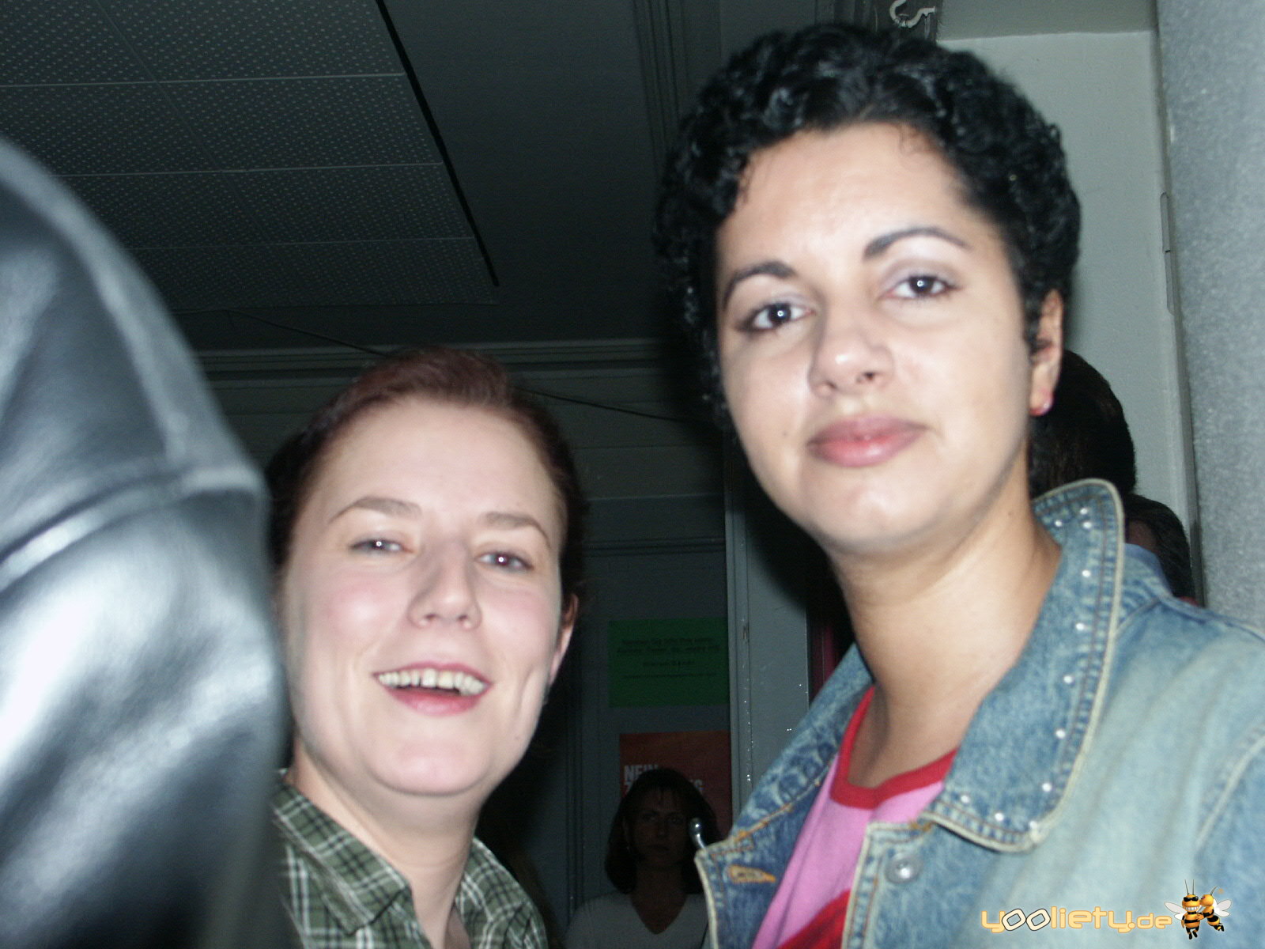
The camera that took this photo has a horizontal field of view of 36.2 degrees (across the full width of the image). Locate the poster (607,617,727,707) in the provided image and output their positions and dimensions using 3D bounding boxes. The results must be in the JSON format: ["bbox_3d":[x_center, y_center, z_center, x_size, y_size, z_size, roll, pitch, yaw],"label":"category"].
[{"bbox_3d":[0.086,0.459,4.732,0.297,0.210,0.010,-2,-13,7],"label":"poster"}]

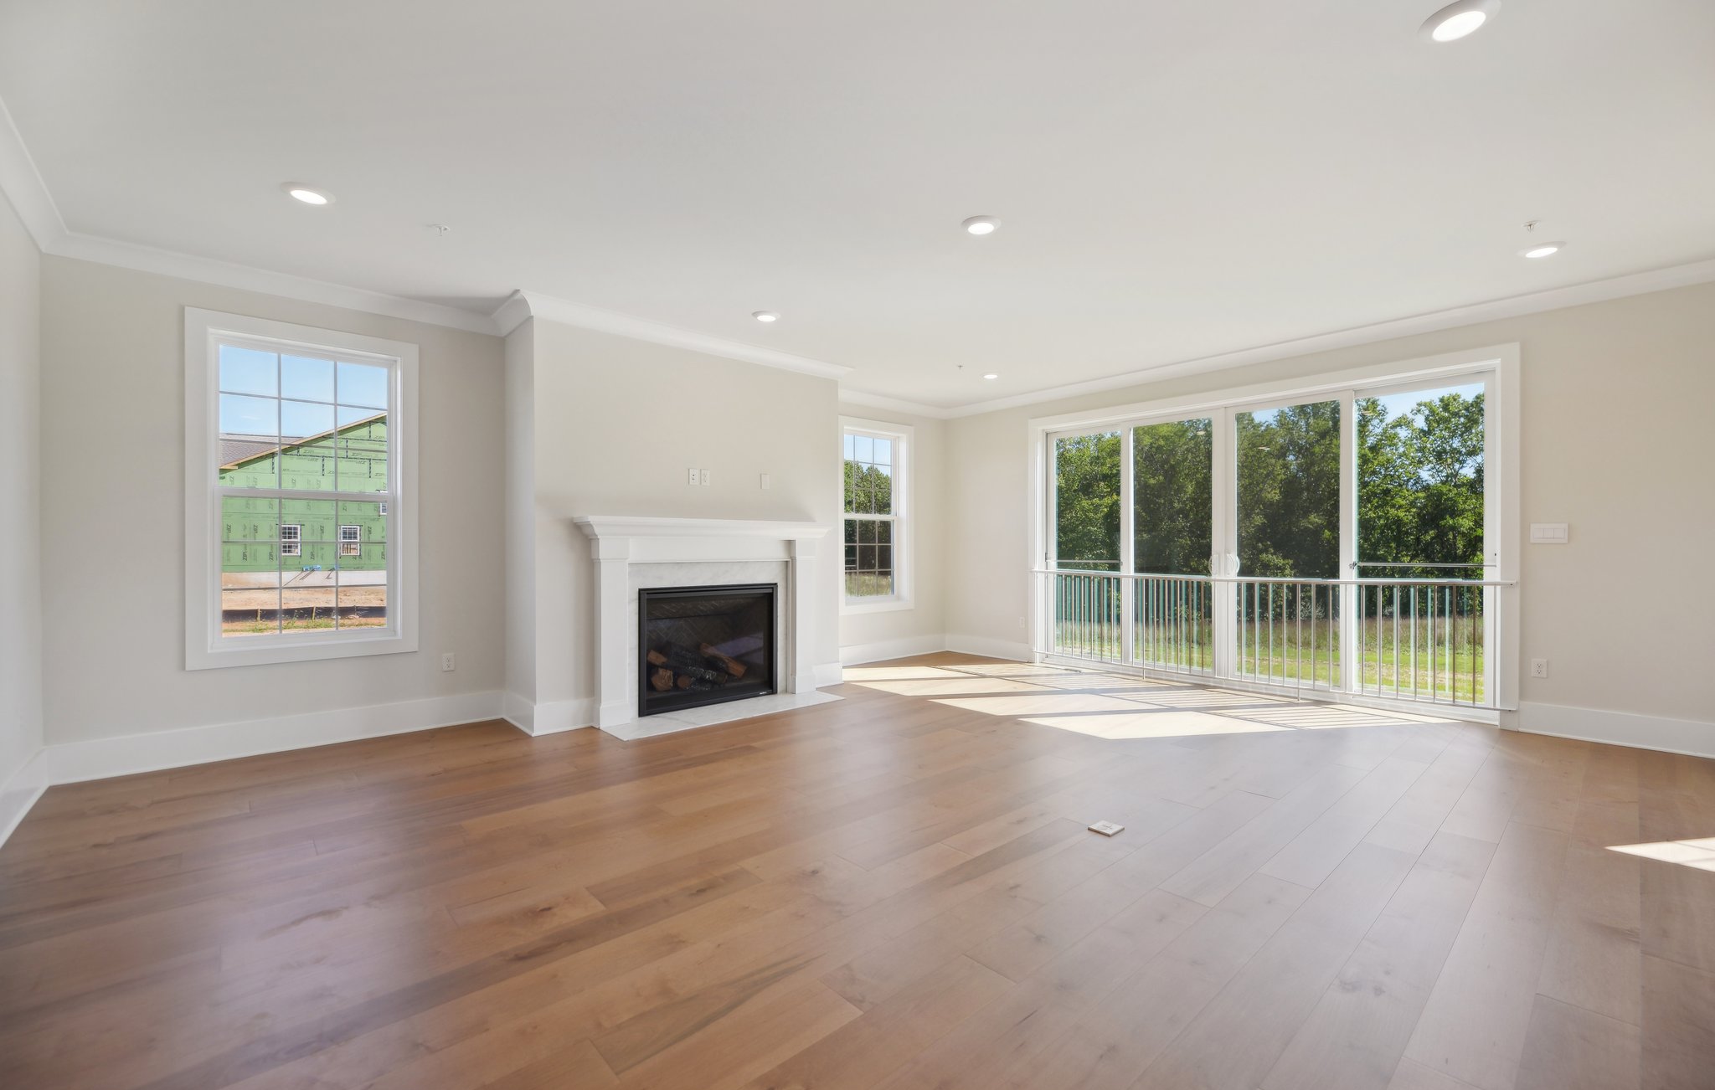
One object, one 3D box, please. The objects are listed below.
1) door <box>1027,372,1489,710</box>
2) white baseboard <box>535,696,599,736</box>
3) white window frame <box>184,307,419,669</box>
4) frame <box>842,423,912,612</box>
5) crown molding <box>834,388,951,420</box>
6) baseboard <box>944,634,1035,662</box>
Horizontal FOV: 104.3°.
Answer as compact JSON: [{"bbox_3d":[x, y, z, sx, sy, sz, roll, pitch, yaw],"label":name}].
[{"bbox_3d":[3.034,0.013,5.540,0.140,2.303,3.353,0,0,-42],"label":"door"},{"bbox_3d":[-1.876,1.096,4.266,0.366,0.189,0.020,0,0,-42],"label":"white baseboard"},{"bbox_3d":[-3.221,-0.299,3.941,1.052,1.959,0.120,0,0,-42],"label":"white window frame"},{"bbox_3d":[0.196,-0.290,7.004,1.050,1.943,0.120,0,0,-42],"label":"frame"},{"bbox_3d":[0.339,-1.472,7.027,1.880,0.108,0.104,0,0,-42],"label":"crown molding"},{"bbox_3d":[1.417,1.101,7.279,0.020,0.189,1.145,0,0,-42],"label":"baseboard"}]

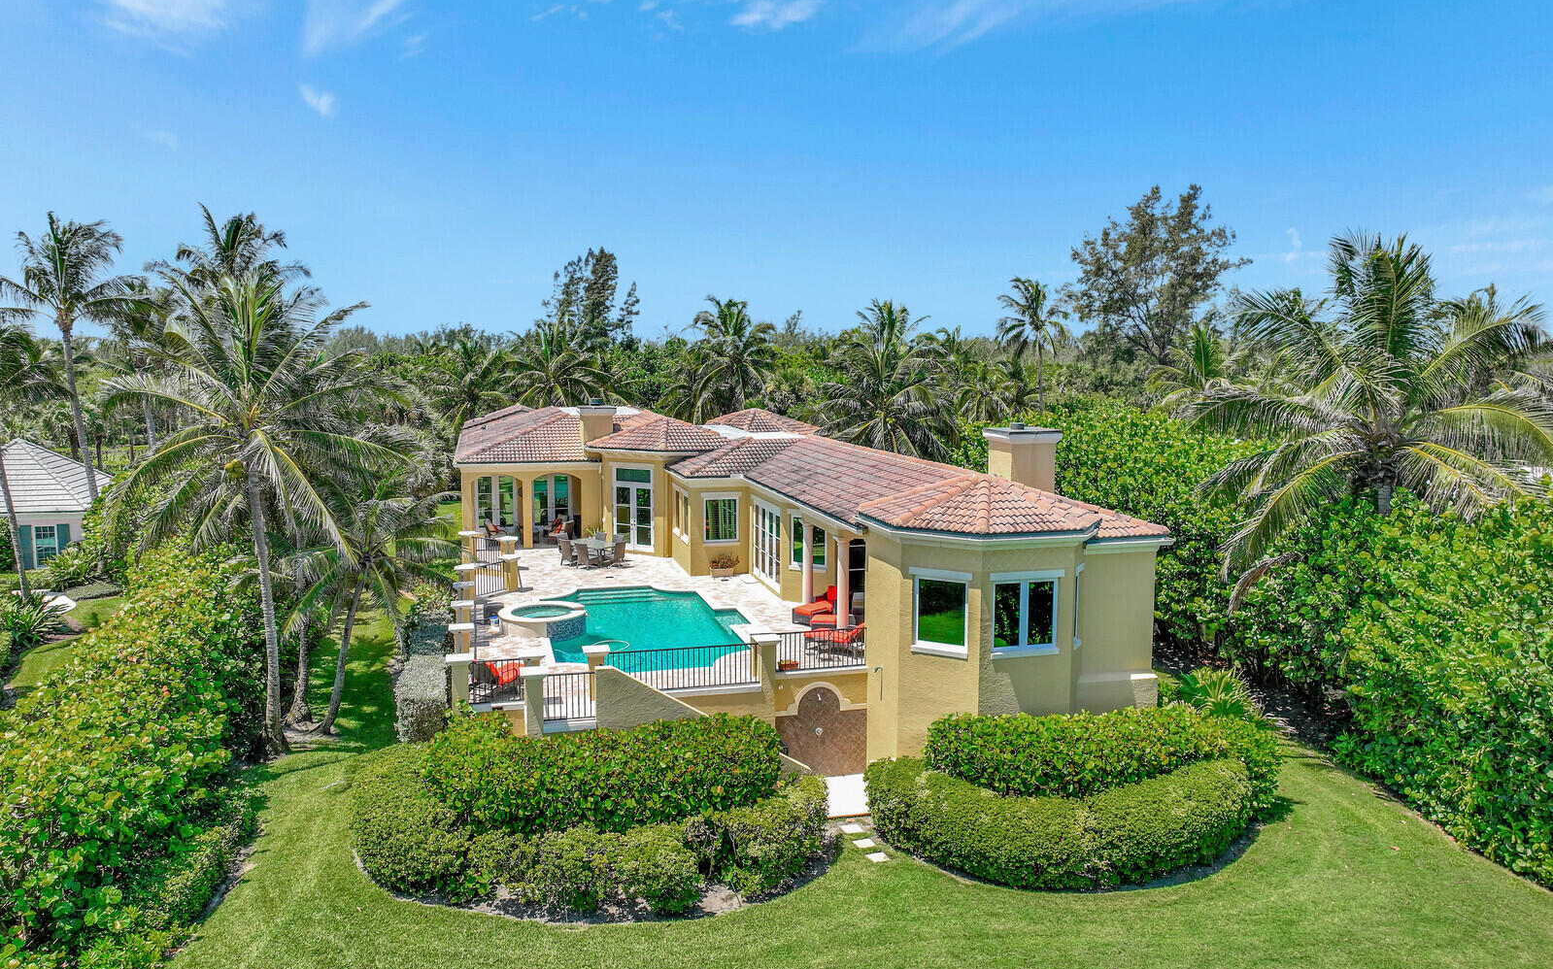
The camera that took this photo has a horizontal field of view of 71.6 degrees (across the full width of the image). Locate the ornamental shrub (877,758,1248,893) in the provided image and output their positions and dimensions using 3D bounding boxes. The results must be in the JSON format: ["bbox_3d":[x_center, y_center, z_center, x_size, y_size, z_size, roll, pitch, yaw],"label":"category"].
[{"bbox_3d":[6.148,6.841,22.083,8.300,1.070,4.200,0,7,0],"label":"ornamental shrub"}]

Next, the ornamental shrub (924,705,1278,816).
[{"bbox_3d":[7.050,6.028,23.914,7.200,1.500,3.000,-1,7,-8],"label":"ornamental shrub"}]

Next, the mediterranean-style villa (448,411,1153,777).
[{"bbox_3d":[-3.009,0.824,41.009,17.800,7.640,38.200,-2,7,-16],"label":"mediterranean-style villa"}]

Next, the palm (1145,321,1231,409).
[{"bbox_3d":[24.619,-3.934,62.990,6.600,11.040,6.600,0,7,0],"label":"palm"}]

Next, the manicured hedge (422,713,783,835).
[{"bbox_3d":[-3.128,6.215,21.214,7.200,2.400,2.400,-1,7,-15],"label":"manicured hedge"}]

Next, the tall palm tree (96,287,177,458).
[{"bbox_3d":[-43.021,-6.746,73.728,6.600,13.410,6.600,0,7,0],"label":"tall palm tree"}]

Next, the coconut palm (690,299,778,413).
[{"bbox_3d":[-2.881,-5.944,70.804,6.800,12.530,6.800,0,7,0],"label":"coconut palm"}]

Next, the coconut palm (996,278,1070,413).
[{"bbox_3d":[17.988,-6.803,76.727,5.500,15.730,5.500,0,7,0],"label":"coconut palm"}]

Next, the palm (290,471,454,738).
[{"bbox_3d":[-10.344,3.102,28.030,4.350,6.940,4.350,0,7,0],"label":"palm"}]

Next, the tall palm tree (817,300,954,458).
[{"bbox_3d":[4.645,-1.782,47.108,6.500,12.420,6.500,0,7,0],"label":"tall palm tree"}]

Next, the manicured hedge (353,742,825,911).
[{"bbox_3d":[-4.102,6.809,21.425,9.900,1.150,4.700,2,7,11],"label":"manicured hedge"}]

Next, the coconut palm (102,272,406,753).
[{"bbox_3d":[-12.560,0.793,26.496,7.500,11.850,7.500,0,7,0],"label":"coconut palm"}]

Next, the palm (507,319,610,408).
[{"bbox_3d":[-13.677,-4.910,67.908,7.000,11.180,7.000,0,7,0],"label":"palm"}]

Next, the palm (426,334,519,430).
[{"bbox_3d":[-19.374,-4.519,68.964,6.800,10.150,6.800,0,7,0],"label":"palm"}]

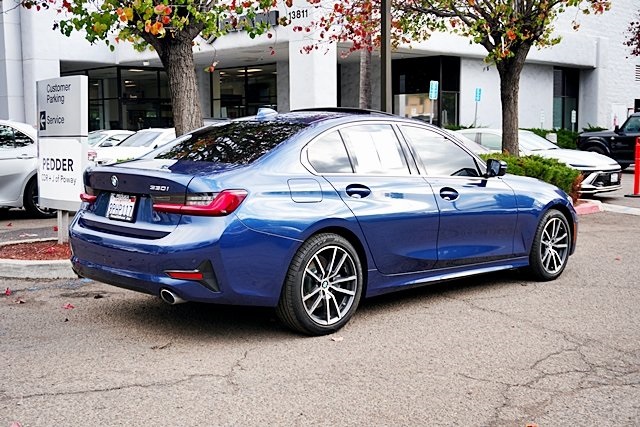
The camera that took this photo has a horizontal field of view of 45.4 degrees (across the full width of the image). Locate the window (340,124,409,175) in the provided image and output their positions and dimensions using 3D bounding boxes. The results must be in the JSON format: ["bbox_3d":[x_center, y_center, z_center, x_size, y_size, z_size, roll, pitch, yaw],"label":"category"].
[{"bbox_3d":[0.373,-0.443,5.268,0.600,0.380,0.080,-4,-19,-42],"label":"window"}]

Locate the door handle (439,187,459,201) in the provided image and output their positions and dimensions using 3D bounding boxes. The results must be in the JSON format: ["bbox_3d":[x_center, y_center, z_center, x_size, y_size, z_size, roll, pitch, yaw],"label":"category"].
[{"bbox_3d":[0.932,-0.144,5.571,0.225,0.075,0.060,-5,8,-45],"label":"door handle"}]

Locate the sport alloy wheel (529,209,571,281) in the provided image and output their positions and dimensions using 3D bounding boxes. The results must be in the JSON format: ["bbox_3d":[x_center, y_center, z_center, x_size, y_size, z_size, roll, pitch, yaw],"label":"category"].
[{"bbox_3d":[2.009,0.274,6.880,0.660,0.660,0.240,-5,8,-44],"label":"sport alloy wheel"}]

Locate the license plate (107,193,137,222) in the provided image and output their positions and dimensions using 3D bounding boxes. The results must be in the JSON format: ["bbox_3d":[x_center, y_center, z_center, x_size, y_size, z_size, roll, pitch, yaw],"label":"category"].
[{"bbox_3d":[-1.210,-0.035,4.666,0.312,0.162,0.025,7,-5,45],"label":"license plate"}]

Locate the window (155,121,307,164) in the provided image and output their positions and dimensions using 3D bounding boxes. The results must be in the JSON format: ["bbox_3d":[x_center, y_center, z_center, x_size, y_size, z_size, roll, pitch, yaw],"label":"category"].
[{"bbox_3d":[-0.599,-0.504,5.234,1.120,0.100,0.700,7,33,45],"label":"window"}]

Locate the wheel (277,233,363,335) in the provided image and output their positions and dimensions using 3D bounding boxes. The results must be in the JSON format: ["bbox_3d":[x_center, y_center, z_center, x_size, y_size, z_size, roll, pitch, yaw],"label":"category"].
[{"bbox_3d":[-0.017,0.441,4.881,0.660,0.660,0.240,-5,8,-44],"label":"wheel"}]

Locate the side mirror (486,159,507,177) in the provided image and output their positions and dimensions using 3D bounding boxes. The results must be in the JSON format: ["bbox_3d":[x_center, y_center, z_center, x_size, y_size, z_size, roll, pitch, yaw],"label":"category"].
[{"bbox_3d":[1.376,-0.350,5.931,0.140,0.165,0.205,-5,8,-45],"label":"side mirror"}]

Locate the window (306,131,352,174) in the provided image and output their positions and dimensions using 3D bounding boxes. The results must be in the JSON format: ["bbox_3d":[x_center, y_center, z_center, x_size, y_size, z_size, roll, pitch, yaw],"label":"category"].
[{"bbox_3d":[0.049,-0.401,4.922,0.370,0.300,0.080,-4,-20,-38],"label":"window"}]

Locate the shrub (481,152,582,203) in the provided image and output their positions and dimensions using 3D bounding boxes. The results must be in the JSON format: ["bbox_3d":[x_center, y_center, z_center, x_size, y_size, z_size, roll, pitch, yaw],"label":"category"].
[{"bbox_3d":[3.736,-0.636,13.900,2.200,0.850,1.200,0,6,-9],"label":"shrub"}]

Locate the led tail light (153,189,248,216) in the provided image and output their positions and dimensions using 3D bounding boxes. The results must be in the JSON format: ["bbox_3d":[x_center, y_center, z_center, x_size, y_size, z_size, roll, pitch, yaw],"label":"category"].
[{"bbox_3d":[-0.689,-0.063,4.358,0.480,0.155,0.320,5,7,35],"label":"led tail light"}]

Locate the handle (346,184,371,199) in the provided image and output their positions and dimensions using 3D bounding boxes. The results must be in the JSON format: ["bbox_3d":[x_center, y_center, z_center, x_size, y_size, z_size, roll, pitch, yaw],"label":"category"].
[{"bbox_3d":[0.238,-0.142,4.875,0.225,0.075,0.060,-5,8,-45],"label":"handle"}]

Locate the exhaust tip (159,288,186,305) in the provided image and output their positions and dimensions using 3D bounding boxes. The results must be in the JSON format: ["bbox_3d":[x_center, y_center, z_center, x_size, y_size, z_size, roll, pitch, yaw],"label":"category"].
[{"bbox_3d":[-0.811,0.472,4.350,0.130,0.088,0.100,-5,8,-45],"label":"exhaust tip"}]

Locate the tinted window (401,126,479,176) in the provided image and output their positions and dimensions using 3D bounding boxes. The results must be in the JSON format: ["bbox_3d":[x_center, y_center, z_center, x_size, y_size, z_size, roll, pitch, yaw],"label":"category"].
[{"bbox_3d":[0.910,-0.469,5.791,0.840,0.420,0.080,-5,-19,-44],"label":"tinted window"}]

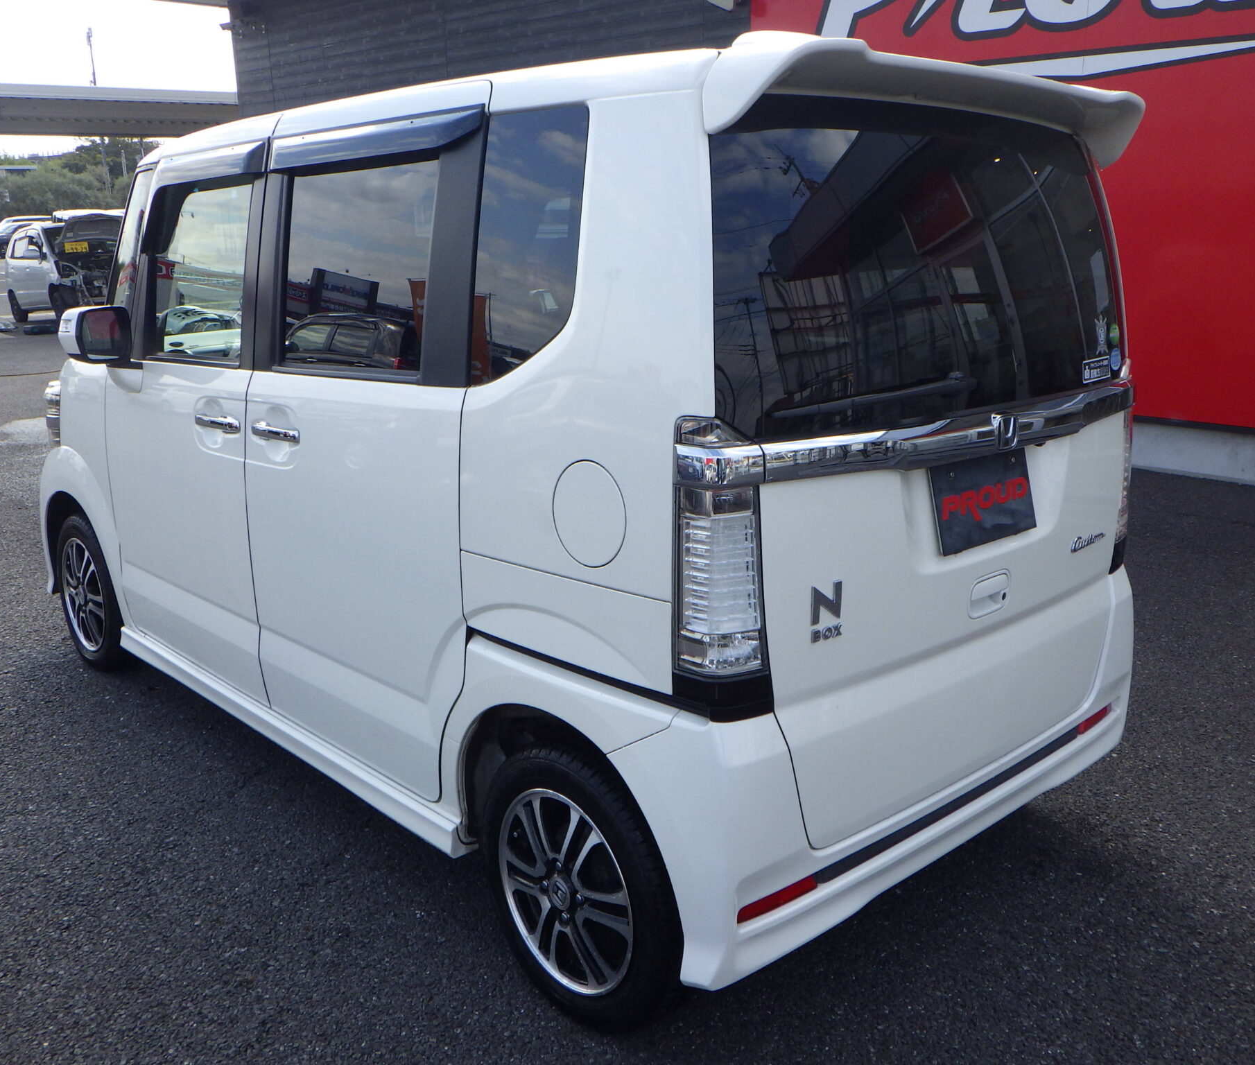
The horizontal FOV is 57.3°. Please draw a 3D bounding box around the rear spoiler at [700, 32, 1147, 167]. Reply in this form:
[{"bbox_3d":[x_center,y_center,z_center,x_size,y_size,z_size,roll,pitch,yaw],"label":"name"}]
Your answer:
[{"bbox_3d":[0.581,-0.750,2.027,1.250,0.170,0.230,-12,18,-41],"label":"rear spoiler"}]

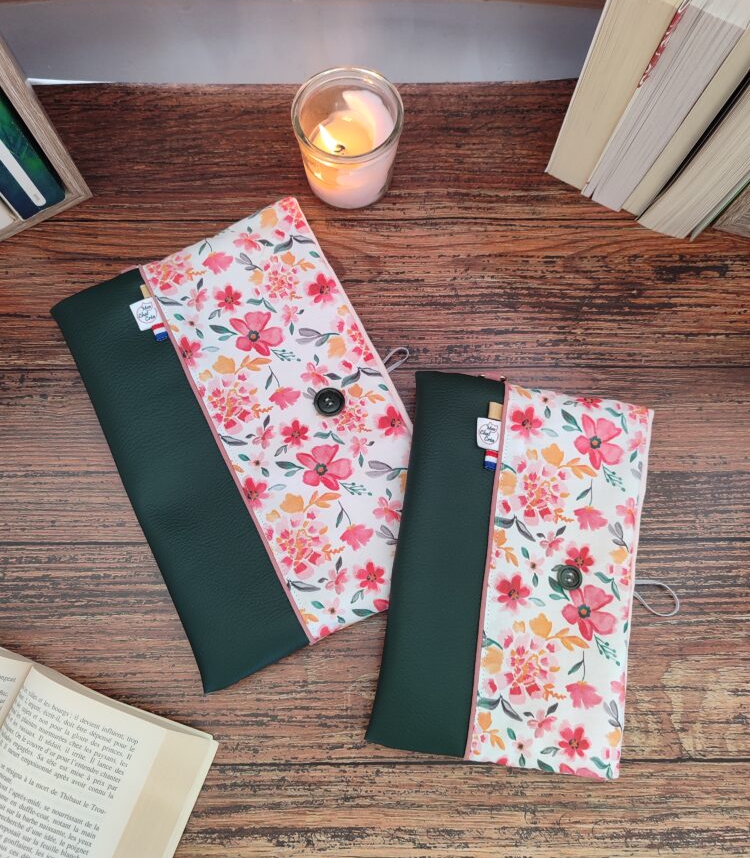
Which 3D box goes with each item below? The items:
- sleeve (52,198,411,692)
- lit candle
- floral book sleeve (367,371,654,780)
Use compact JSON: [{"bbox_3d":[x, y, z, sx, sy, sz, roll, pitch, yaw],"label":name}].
[{"bbox_3d":[-0.081,0.000,0.492,0.191,0.020,0.291,-25,78,-6],"label":"sleeve"},{"bbox_3d":[-0.018,-0.203,0.516,0.074,0.066,0.074,0,77,-1],"label":"lit candle"},{"bbox_3d":[0.091,0.088,0.468,0.161,0.022,0.237,9,77,-1],"label":"floral book sleeve"}]

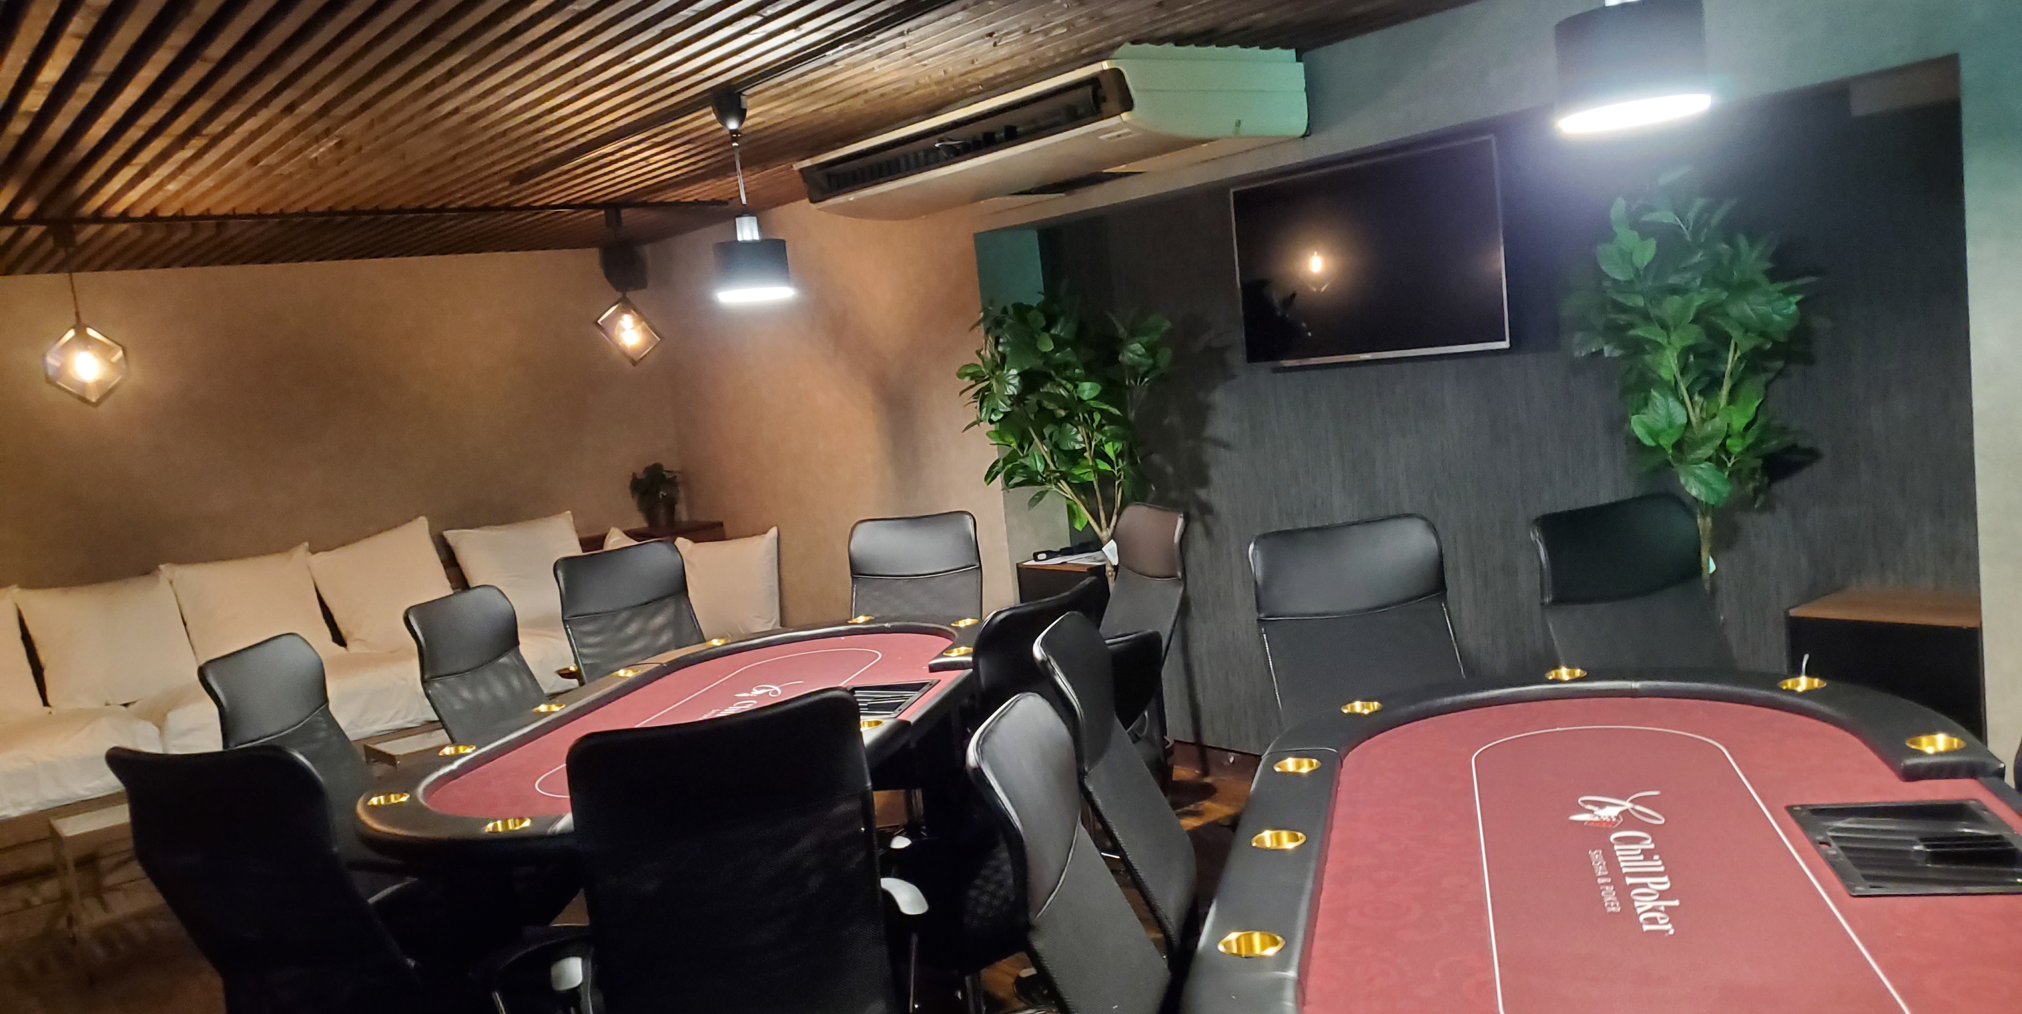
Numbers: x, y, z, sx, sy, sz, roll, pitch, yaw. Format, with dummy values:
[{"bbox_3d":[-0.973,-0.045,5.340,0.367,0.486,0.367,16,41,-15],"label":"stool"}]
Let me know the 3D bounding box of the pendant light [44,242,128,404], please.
[{"bbox_3d":[-3.053,-0.578,4.996,0.265,0.495,0.265,-11,8,-36],"label":"pendant light"}]

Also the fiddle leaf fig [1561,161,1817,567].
[{"bbox_3d":[1.580,0.145,3.466,0.490,1.805,0.520,-11,8,-36],"label":"fiddle leaf fig"}]

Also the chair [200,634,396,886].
[{"bbox_3d":[-1.760,0.893,4.174,0.620,1.070,0.610,-6,6,8],"label":"chair"}]

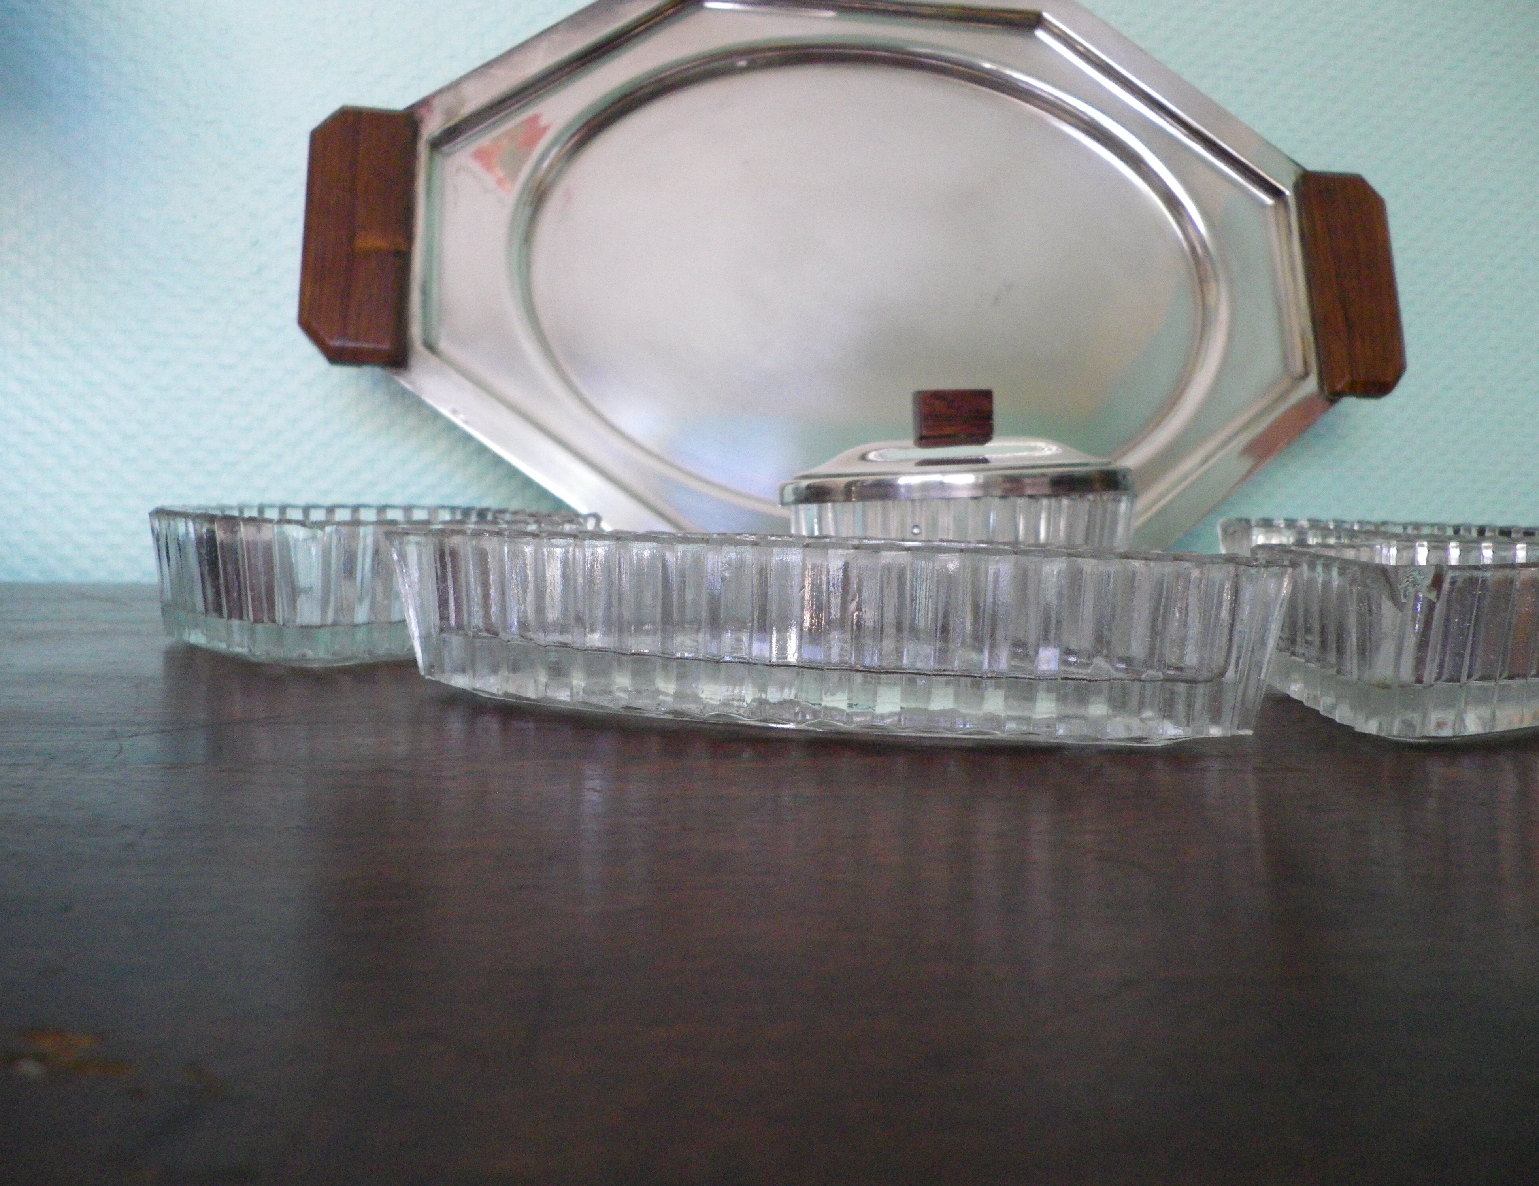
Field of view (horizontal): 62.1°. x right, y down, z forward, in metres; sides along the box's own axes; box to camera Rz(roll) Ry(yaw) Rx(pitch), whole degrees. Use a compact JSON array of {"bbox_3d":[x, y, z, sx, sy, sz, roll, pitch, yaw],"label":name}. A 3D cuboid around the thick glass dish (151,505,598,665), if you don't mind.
[{"bbox_3d":[-0.121,-0.004,0.399,0.134,0.039,0.083,-1,7,-15],"label":"thick glass dish"}]

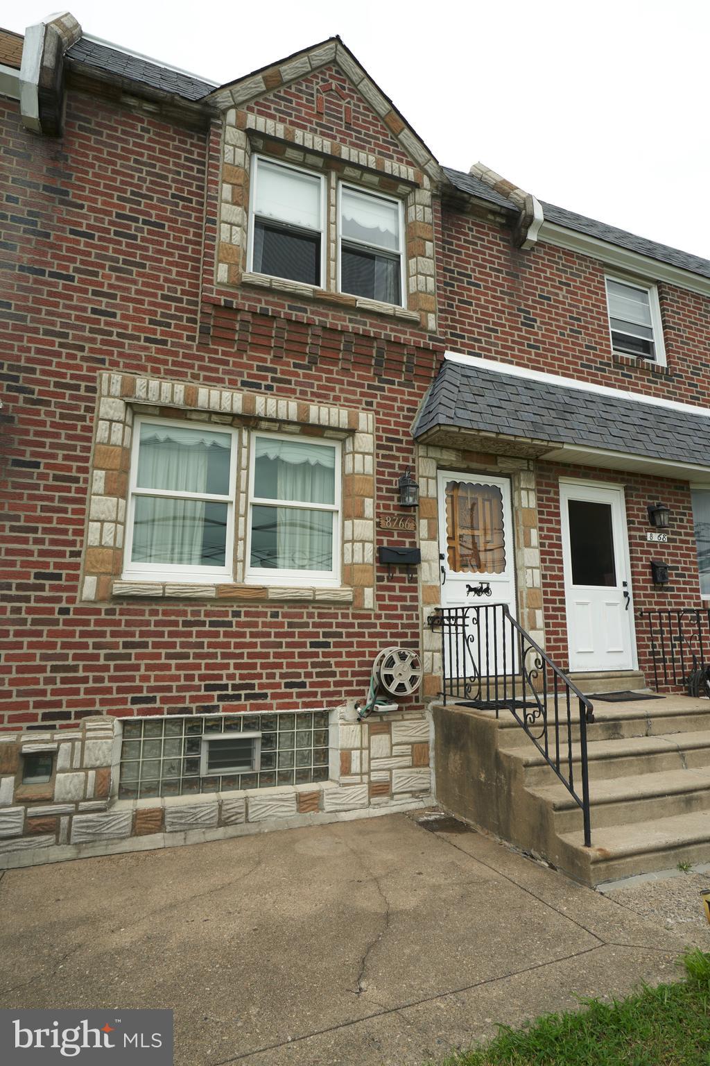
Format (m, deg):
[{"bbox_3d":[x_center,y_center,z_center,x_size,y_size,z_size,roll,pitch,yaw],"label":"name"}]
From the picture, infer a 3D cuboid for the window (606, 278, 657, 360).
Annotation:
[{"bbox_3d":[3.549,-2.751,7.221,0.800,1.070,0.100,4,-11,-22],"label":"window"}]

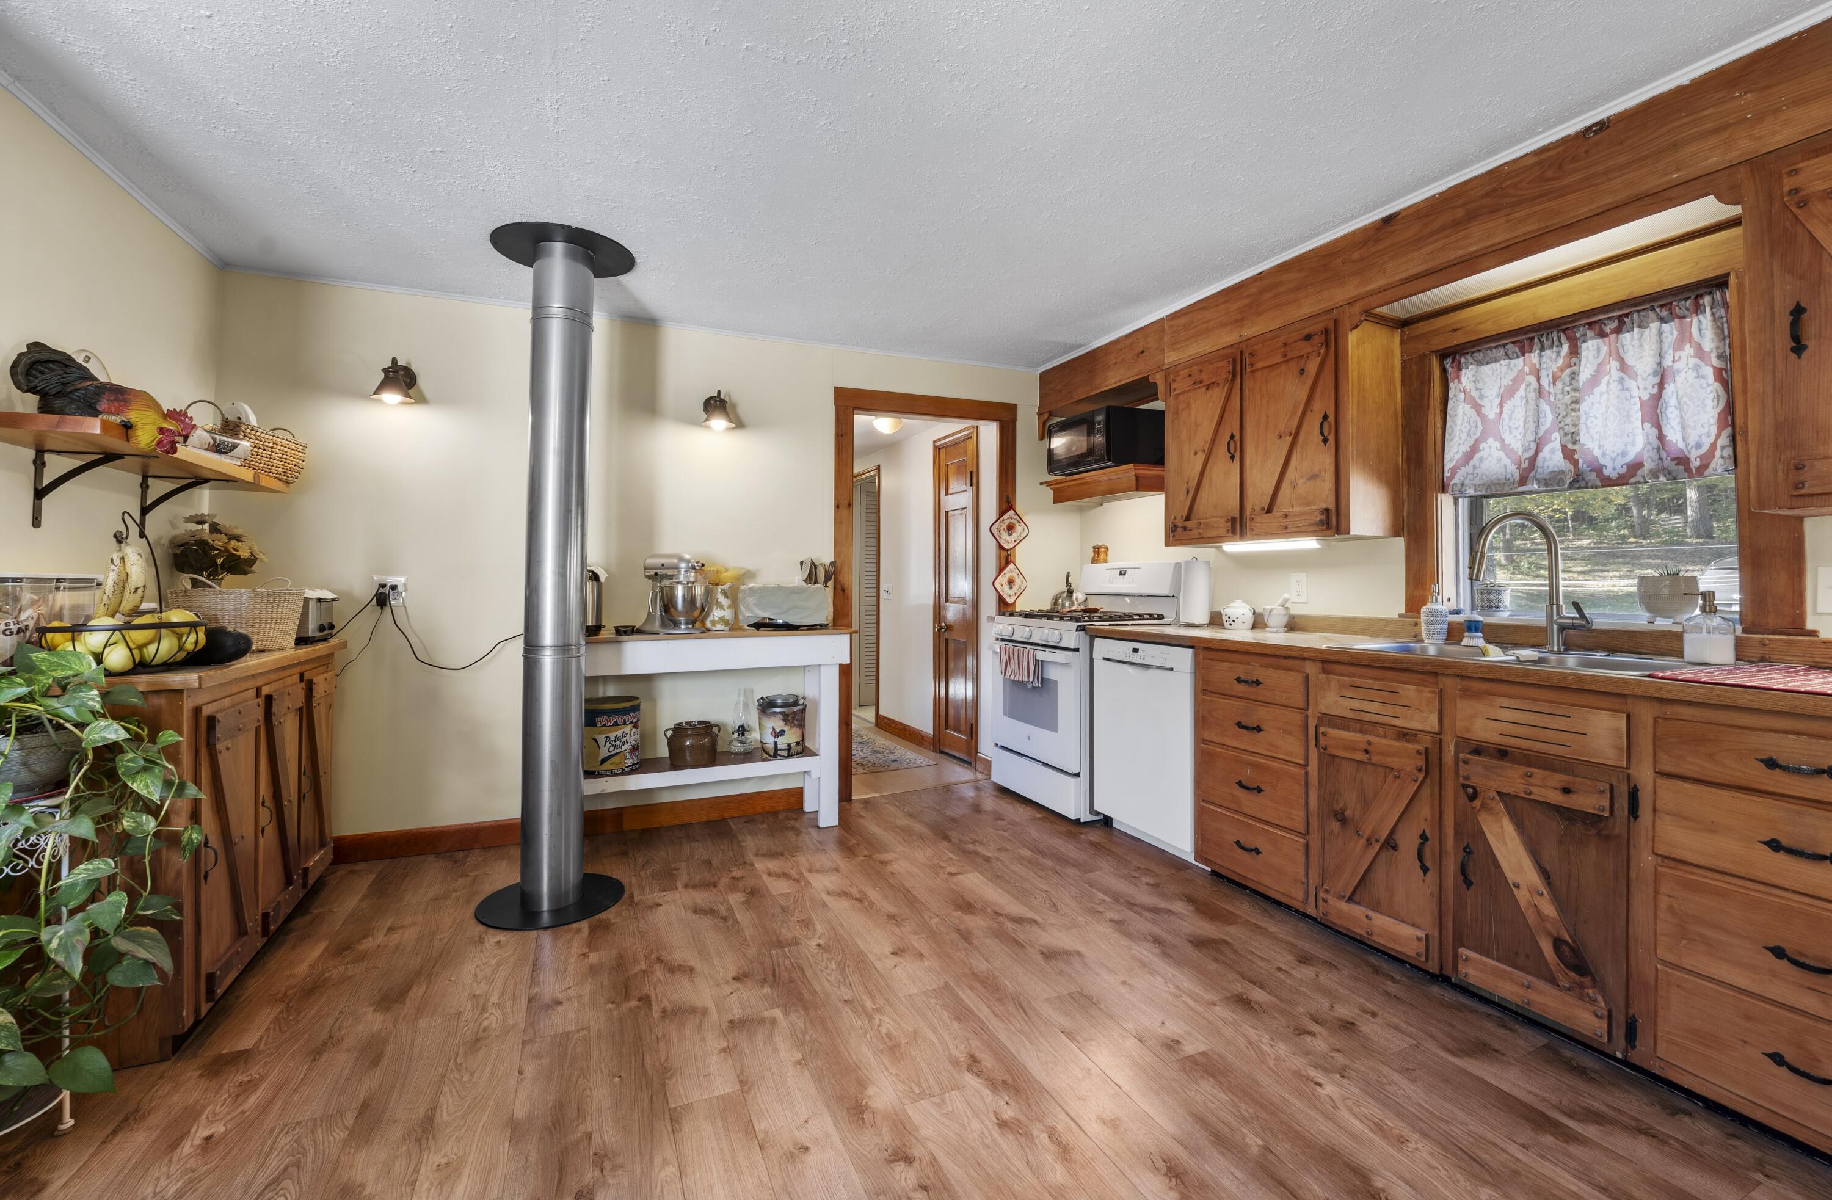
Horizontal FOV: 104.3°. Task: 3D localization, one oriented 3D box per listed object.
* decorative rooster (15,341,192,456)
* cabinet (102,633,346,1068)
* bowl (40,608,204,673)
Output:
[{"bbox_3d":[-1.942,-0.476,1.704,0.305,0.225,0.150,-1,2,-28],"label":"decorative rooster"},{"bbox_3d":[-2.128,0.602,2.143,0.420,0.890,1.330,0,1,-27],"label":"cabinet"},{"bbox_3d":[-1.866,0.106,1.685,0.270,0.120,0.270,0,1,-25],"label":"bowl"}]

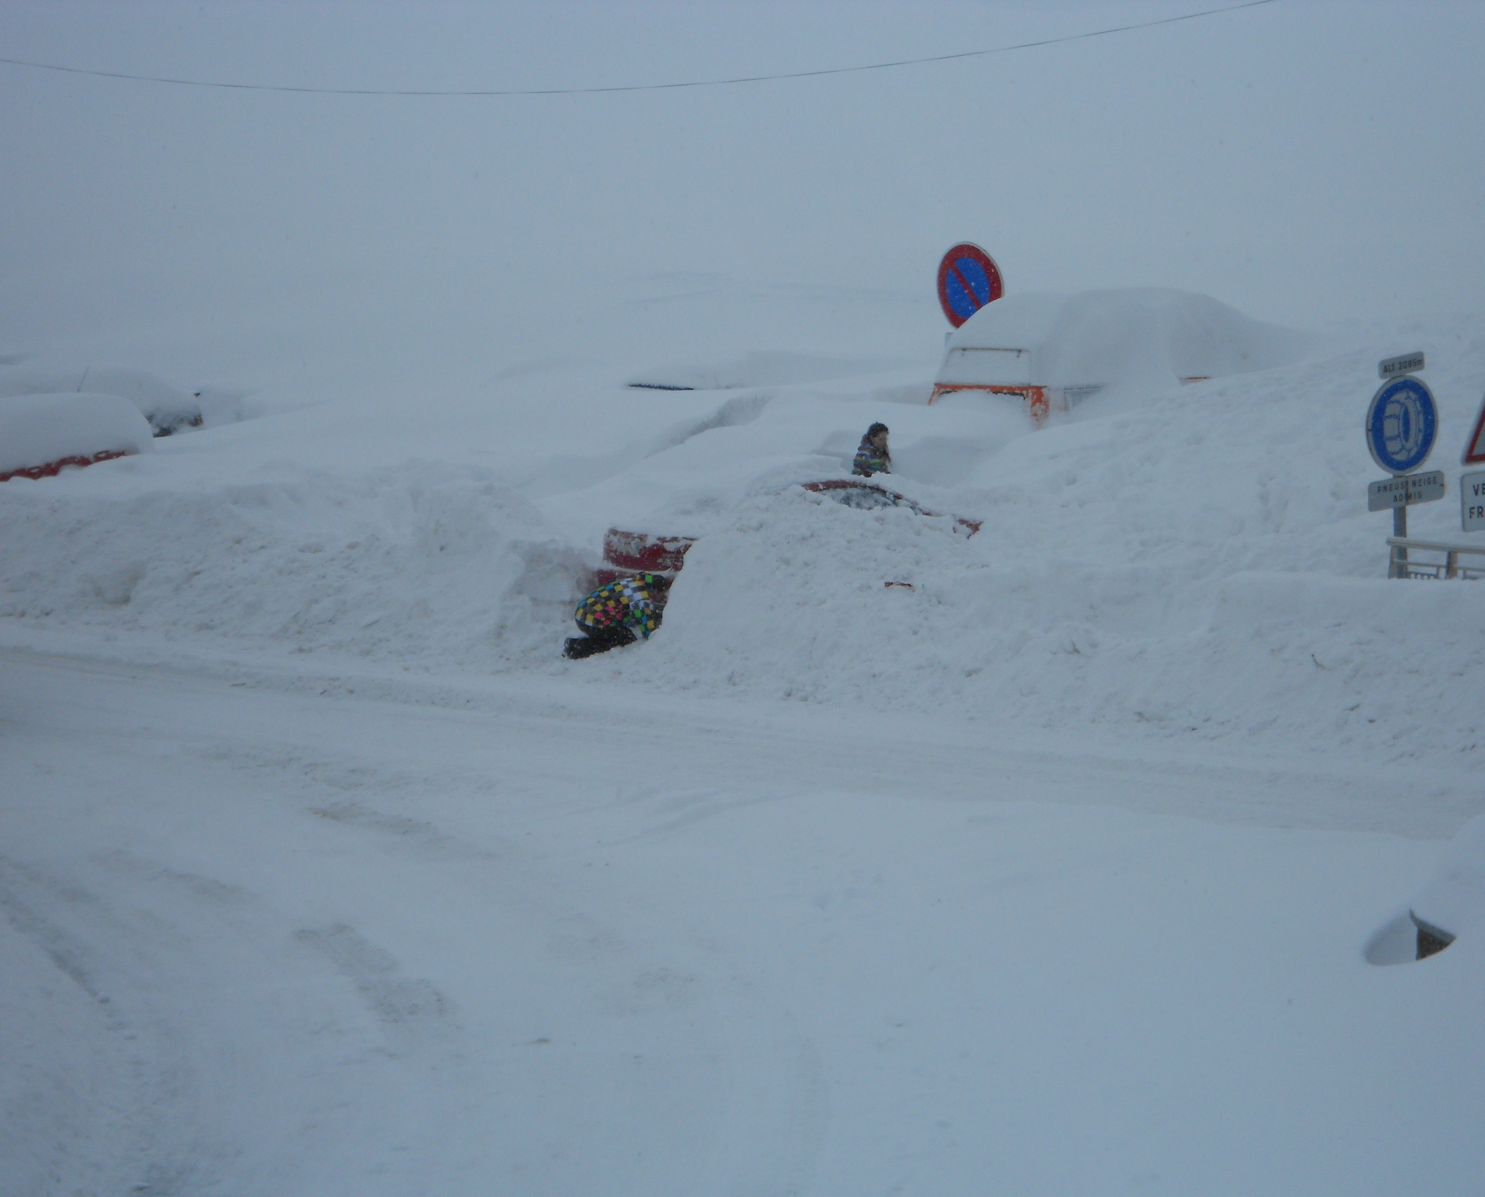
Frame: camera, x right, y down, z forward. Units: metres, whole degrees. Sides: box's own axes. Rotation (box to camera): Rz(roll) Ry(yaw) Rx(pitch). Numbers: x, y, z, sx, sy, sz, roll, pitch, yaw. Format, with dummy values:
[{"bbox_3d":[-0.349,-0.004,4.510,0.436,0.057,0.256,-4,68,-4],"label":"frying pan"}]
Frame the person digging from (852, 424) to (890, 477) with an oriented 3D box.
[{"bbox_3d":[1.121,-0.734,51.137,0.420,1.560,0.500,1,11,17],"label":"person digging"}]

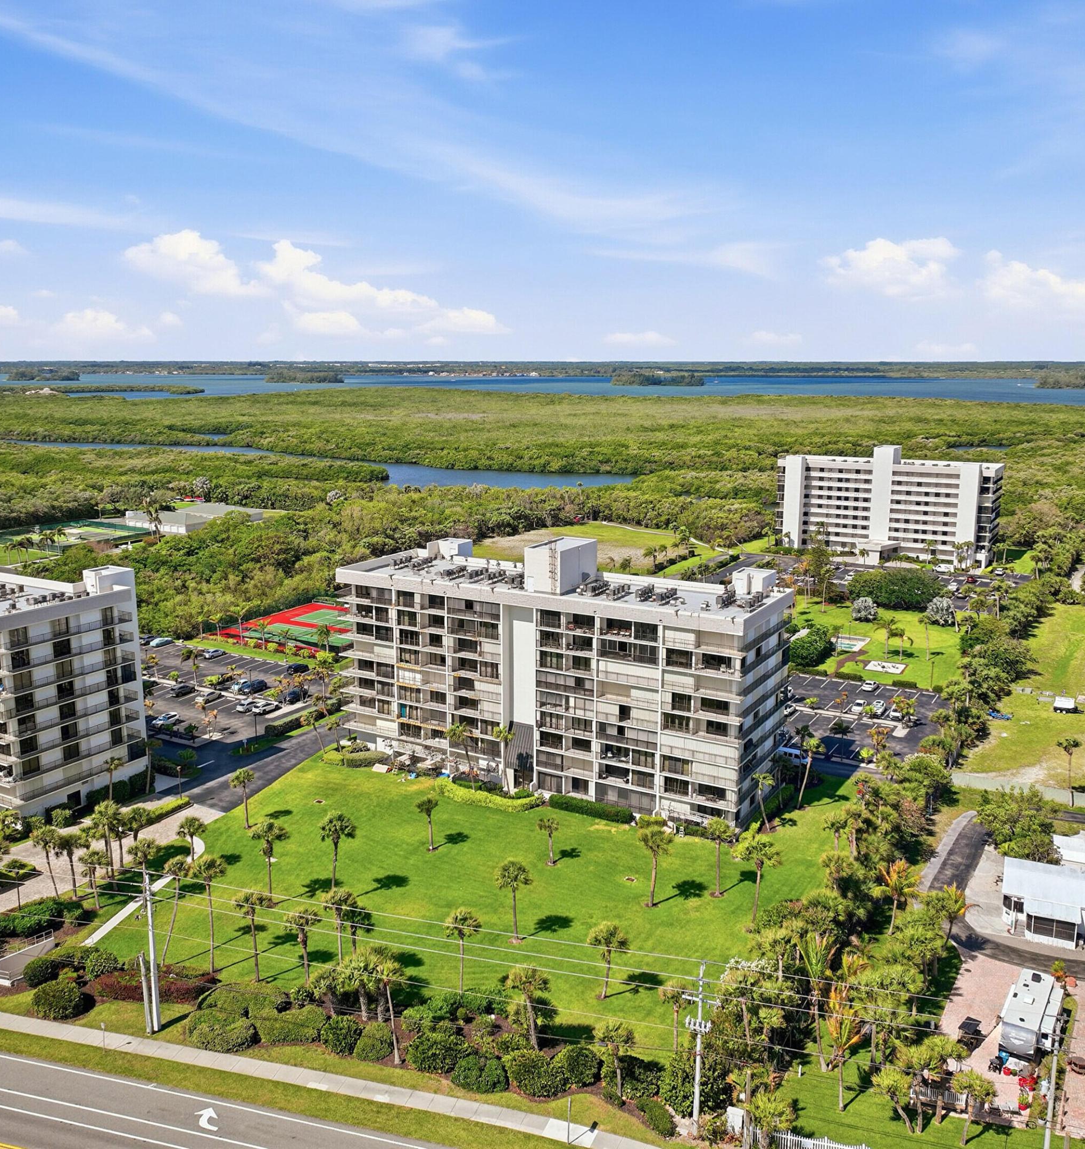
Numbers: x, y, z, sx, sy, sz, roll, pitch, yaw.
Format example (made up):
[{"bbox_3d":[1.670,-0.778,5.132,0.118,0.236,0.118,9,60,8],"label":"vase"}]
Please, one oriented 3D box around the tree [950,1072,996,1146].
[{"bbox_3d":[29.862,37.284,73.911,3.003,5.452,3.003,0,12,0],"label":"tree"}]

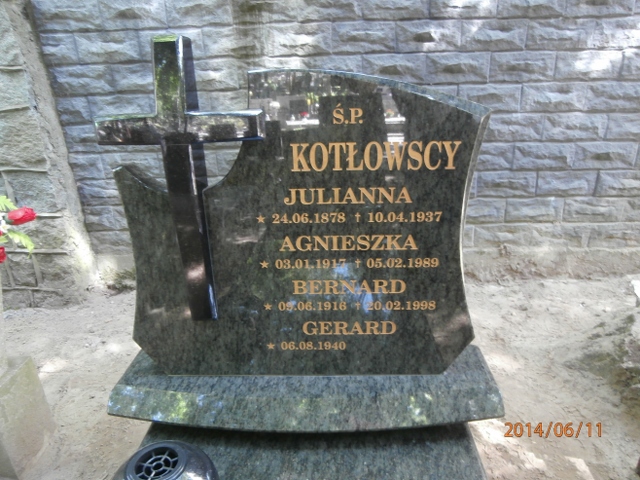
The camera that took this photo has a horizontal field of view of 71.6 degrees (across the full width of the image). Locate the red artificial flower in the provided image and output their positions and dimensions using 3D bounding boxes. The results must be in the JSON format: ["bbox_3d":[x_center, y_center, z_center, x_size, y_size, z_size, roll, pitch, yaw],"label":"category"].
[{"bbox_3d":[-0.787,-0.065,1.170,0.071,0.042,0.042,-11,0,-2],"label":"red artificial flower"}]

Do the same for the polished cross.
[{"bbox_3d":[-0.344,-0.120,1.149,0.414,0.735,0.121,-1,20,2],"label":"polished cross"}]

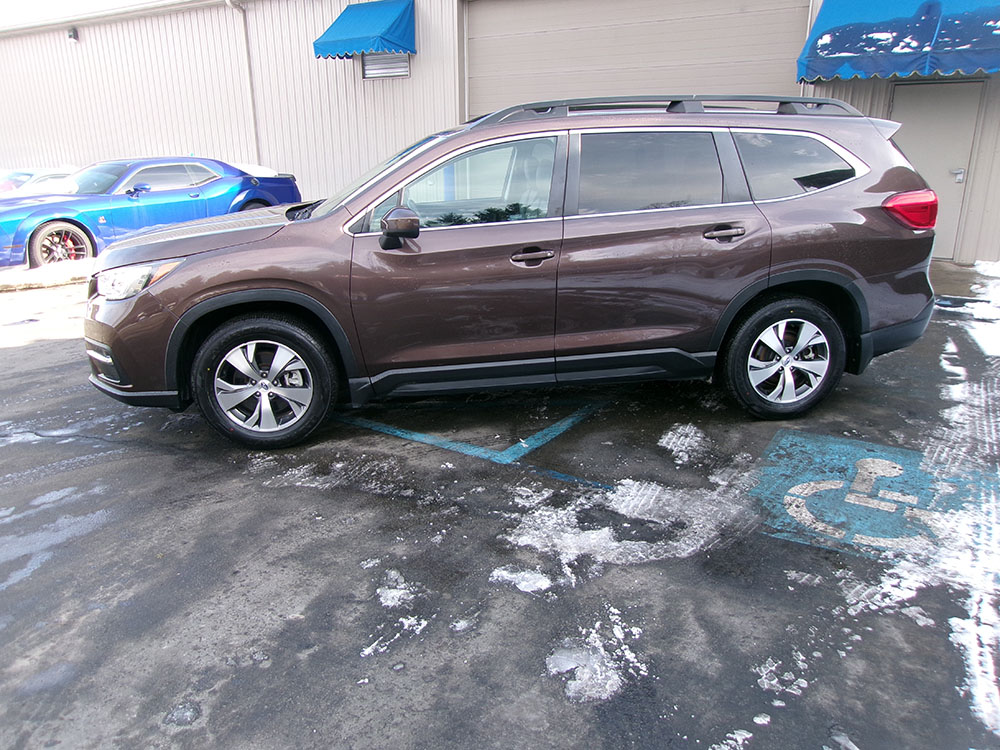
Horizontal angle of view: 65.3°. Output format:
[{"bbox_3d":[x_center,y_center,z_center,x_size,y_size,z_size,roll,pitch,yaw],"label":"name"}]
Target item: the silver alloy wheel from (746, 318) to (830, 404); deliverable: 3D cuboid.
[{"bbox_3d":[1.628,-0.098,4.506,0.492,0.492,0.190,-3,17,-8],"label":"silver alloy wheel"}]

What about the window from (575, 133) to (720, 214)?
[{"bbox_3d":[0.791,-1.067,4.114,0.790,0.430,0.050,-3,-1,-8],"label":"window"}]

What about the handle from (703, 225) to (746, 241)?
[{"bbox_3d":[1.191,-0.752,4.146,0.228,0.050,0.055,-3,17,-8],"label":"handle"}]

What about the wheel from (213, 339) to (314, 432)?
[{"bbox_3d":[-1.228,0.038,4.110,0.494,0.494,0.200,-3,16,-8],"label":"wheel"}]

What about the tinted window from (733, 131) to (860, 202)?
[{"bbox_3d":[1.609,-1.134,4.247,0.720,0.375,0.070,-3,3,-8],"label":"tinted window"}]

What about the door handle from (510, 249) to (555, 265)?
[{"bbox_3d":[0.169,-0.615,4.031,0.228,0.050,0.055,-3,17,-8],"label":"door handle"}]

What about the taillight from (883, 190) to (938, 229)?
[{"bbox_3d":[2.288,-0.938,4.412,0.440,0.240,0.270,-3,17,-8],"label":"taillight"}]

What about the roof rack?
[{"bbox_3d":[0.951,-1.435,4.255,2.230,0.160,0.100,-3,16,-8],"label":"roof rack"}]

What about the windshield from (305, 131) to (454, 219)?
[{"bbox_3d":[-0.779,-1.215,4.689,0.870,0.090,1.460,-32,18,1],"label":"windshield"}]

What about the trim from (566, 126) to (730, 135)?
[{"bbox_3d":[0.801,-1.306,4.142,0.880,0.042,0.035,-3,17,-8],"label":"trim"}]

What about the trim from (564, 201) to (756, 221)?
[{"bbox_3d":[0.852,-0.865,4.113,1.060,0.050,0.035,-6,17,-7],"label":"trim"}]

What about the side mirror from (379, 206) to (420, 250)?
[{"bbox_3d":[-0.494,-0.721,3.829,0.195,0.210,0.240,-3,16,-8],"label":"side mirror"}]

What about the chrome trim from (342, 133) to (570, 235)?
[{"bbox_3d":[-0.223,-0.982,3.986,1.180,0.520,0.080,-3,-1,-5],"label":"chrome trim"}]

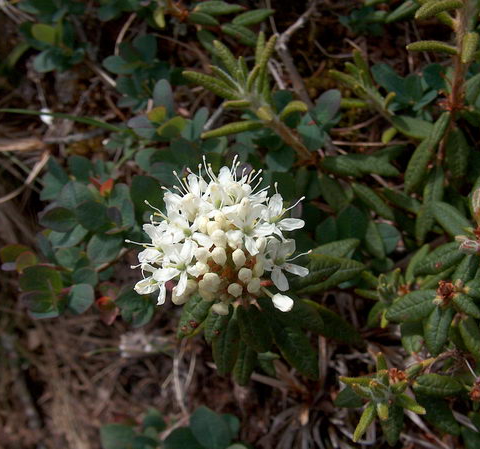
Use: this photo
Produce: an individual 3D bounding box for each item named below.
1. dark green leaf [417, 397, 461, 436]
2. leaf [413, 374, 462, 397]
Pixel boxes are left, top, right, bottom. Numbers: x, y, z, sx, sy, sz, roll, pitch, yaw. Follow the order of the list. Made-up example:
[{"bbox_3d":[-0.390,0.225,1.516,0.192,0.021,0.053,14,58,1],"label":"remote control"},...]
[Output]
[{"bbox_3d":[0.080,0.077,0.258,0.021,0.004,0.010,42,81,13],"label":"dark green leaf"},{"bbox_3d":[0.085,0.069,0.275,0.022,0.005,0.009,4,63,-1],"label":"leaf"}]

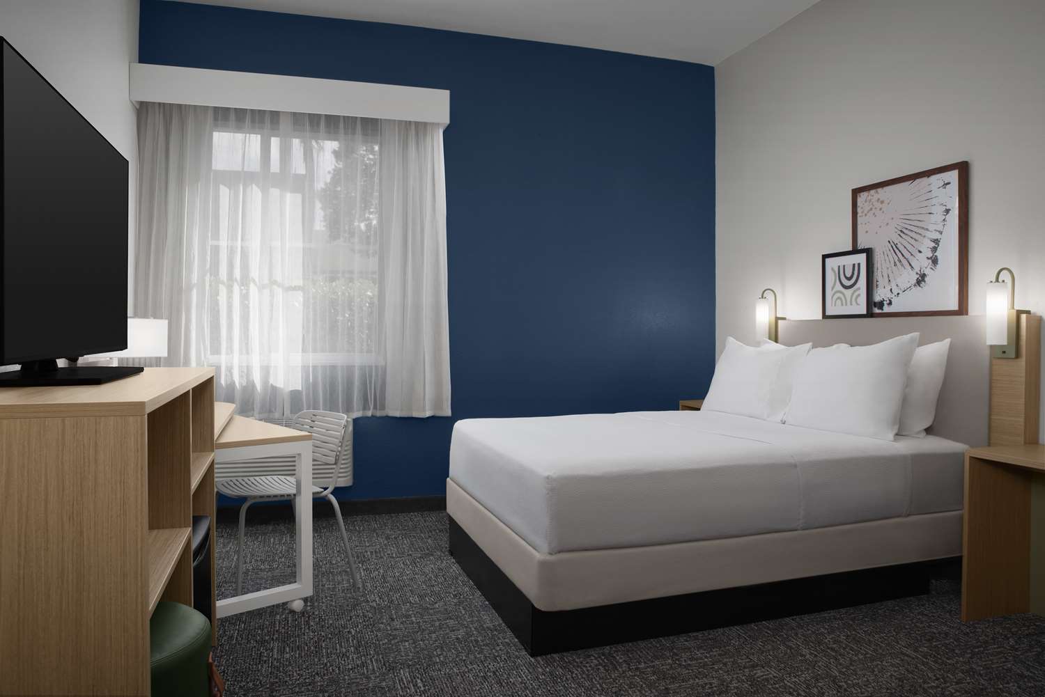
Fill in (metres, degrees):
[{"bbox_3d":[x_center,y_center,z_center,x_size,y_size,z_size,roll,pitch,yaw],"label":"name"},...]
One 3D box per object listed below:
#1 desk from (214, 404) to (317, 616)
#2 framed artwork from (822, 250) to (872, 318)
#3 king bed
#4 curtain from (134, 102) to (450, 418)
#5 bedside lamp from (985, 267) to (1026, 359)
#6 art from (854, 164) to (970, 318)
[{"bbox_3d":[-1.444,0.695,3.234,0.760,0.760,1.330,-1,1,-25],"label":"desk"},{"bbox_3d":[1.771,-0.347,3.814,0.025,0.363,0.325,-1,1,-18],"label":"framed artwork"},{"bbox_3d":[0.843,0.458,3.377,2.145,1.210,1.440,-1,1,-18],"label":"king bed"},{"bbox_3d":[-1.270,-0.494,4.068,1.710,1.850,0.140,-1,1,-18],"label":"curtain"},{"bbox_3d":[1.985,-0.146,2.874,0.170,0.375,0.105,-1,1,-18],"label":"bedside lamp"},{"bbox_3d":[1.921,-0.508,3.498,0.030,0.700,0.680,-1,1,-18],"label":"art"}]

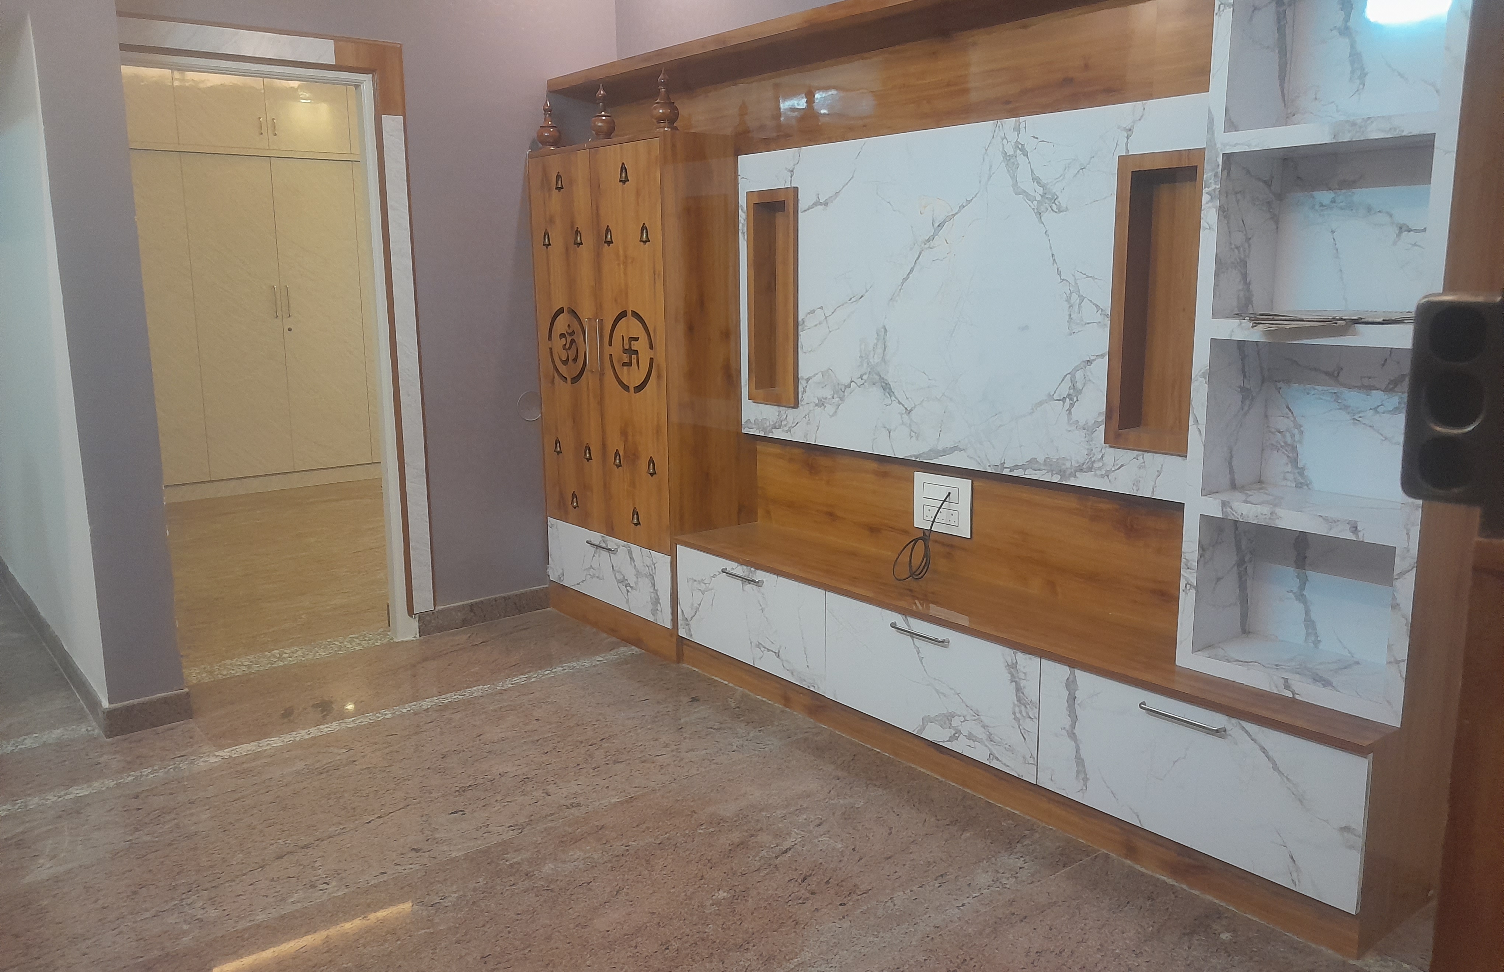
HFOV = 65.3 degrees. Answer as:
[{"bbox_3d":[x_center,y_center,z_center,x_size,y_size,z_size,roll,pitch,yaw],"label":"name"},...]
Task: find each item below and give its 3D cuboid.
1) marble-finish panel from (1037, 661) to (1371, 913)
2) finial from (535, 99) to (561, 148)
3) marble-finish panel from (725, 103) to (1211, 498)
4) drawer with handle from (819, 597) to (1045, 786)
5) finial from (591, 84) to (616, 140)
[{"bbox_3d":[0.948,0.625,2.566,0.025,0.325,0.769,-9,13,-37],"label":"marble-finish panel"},{"bbox_3d":[-0.754,-1.333,4.335,0.089,0.189,0.089,-1,11,0],"label":"finial"},{"bbox_3d":[0.538,-0.523,3.333,0.066,0.931,1.773,-9,14,-38],"label":"marble-finish panel"},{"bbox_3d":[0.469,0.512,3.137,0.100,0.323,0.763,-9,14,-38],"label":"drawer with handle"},{"bbox_3d":[-0.519,-1.285,4.046,0.085,0.197,0.085,-1,11,0],"label":"finial"}]

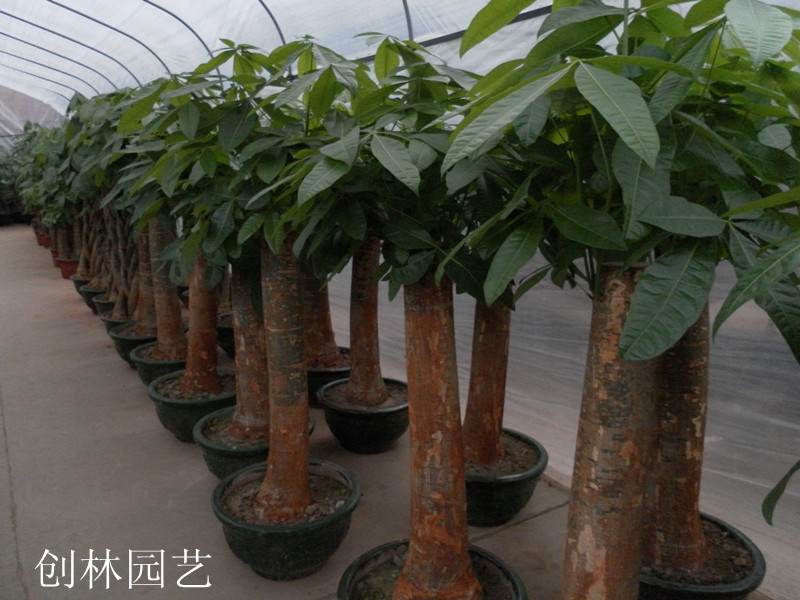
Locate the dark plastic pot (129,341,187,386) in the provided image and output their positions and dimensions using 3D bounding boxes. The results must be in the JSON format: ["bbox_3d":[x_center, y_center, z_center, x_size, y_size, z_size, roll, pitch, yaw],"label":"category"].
[{"bbox_3d":[-1.157,0.375,3.339,0.420,0.223,0.420,1,11,0],"label":"dark plastic pot"}]

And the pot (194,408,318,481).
[{"bbox_3d":[-0.534,0.565,2.396,0.420,0.223,0.420,1,11,0],"label":"pot"}]

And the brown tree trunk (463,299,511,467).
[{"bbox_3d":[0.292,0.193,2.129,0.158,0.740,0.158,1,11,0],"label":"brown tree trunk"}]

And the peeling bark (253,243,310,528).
[{"bbox_3d":[-0.340,0.219,1.868,0.161,0.817,0.161,2,10,0],"label":"peeling bark"}]

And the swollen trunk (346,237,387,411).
[{"bbox_3d":[-0.145,0.088,2.786,0.168,0.765,0.168,2,10,0],"label":"swollen trunk"}]

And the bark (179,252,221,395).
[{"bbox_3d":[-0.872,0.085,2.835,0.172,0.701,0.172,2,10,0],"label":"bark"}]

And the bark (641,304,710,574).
[{"bbox_3d":[0.730,0.331,1.672,0.168,0.744,0.168,2,10,0],"label":"bark"}]

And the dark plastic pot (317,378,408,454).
[{"bbox_3d":[-0.166,0.524,2.864,0.413,0.240,0.413,2,10,0],"label":"dark plastic pot"}]

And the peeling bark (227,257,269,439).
[{"bbox_3d":[-0.536,0.140,2.316,0.173,0.761,0.173,1,11,0],"label":"peeling bark"}]

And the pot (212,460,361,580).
[{"bbox_3d":[-0.338,0.681,1.951,0.434,0.240,0.434,2,10,0],"label":"pot"}]

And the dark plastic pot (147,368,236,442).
[{"bbox_3d":[-0.897,0.489,2.907,0.430,0.240,0.430,2,10,0],"label":"dark plastic pot"}]

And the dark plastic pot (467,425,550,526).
[{"bbox_3d":[0.299,0.643,2.294,0.430,0.240,0.430,2,10,0],"label":"dark plastic pot"}]

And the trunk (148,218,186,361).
[{"bbox_3d":[-1.160,-0.068,3.256,0.189,0.766,0.189,1,11,0],"label":"trunk"}]

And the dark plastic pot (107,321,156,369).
[{"bbox_3d":[-1.466,0.283,3.793,0.420,0.223,0.420,1,11,0],"label":"dark plastic pot"}]

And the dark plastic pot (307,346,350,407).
[{"bbox_3d":[-0.409,0.418,3.402,0.430,0.240,0.430,2,10,0],"label":"dark plastic pot"}]

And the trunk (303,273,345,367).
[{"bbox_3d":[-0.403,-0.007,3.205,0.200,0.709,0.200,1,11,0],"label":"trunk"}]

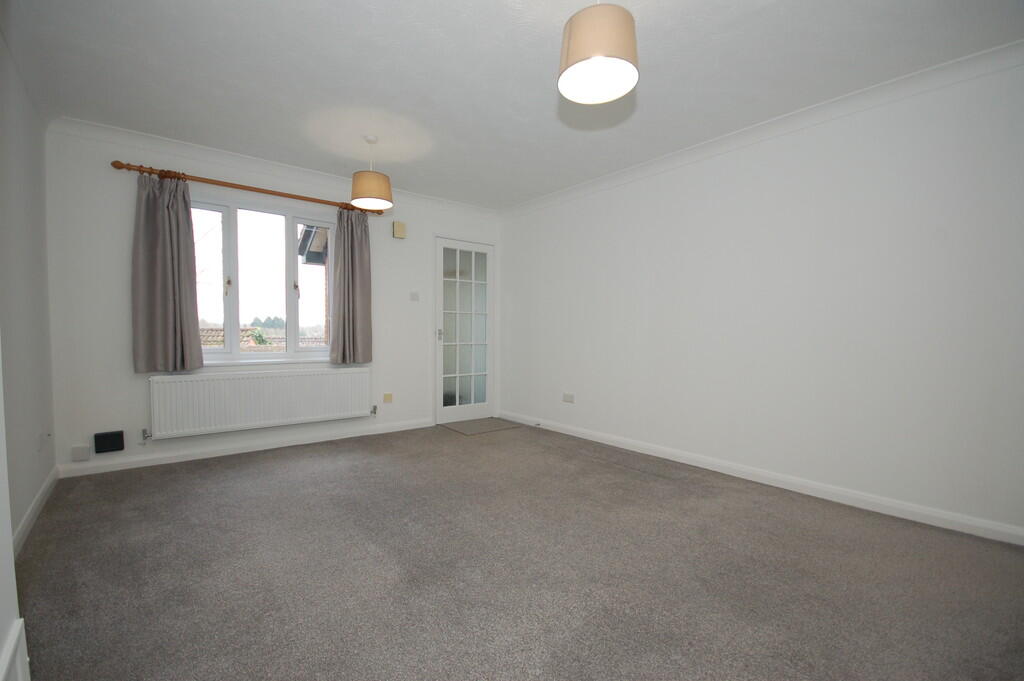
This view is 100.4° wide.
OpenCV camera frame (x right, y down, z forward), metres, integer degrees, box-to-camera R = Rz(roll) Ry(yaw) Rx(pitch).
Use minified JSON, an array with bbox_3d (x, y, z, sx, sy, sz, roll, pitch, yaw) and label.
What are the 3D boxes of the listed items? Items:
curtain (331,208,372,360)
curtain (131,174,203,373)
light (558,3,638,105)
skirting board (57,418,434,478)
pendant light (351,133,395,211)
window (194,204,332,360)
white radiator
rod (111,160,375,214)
[{"bbox_3d":[-1.476,-0.484,3.900,0.373,1.390,0.120,-1,2,-39],"label":"curtain"},{"bbox_3d":[-2.491,-0.462,3.088,0.396,1.380,0.120,-1,2,-39],"label":"curtain"},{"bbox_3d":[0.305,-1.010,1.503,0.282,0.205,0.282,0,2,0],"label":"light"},{"bbox_3d":[-1.921,0.867,3.697,2.793,0.095,0.020,-1,2,-39],"label":"skirting board"},{"bbox_3d":[-0.984,-1.195,2.996,0.282,0.471,0.282,-1,2,-39],"label":"pendant light"},{"bbox_3d":[-2.092,-0.455,3.594,1.235,1.260,0.090,-1,2,-39],"label":"window"},{"bbox_3d":[-1.973,0.488,3.558,1.585,0.460,0.090,-1,2,-39],"label":"white radiator"},{"bbox_3d":[-1.971,-1.210,3.483,1.907,0.070,0.090,-1,2,-39],"label":"rod"}]

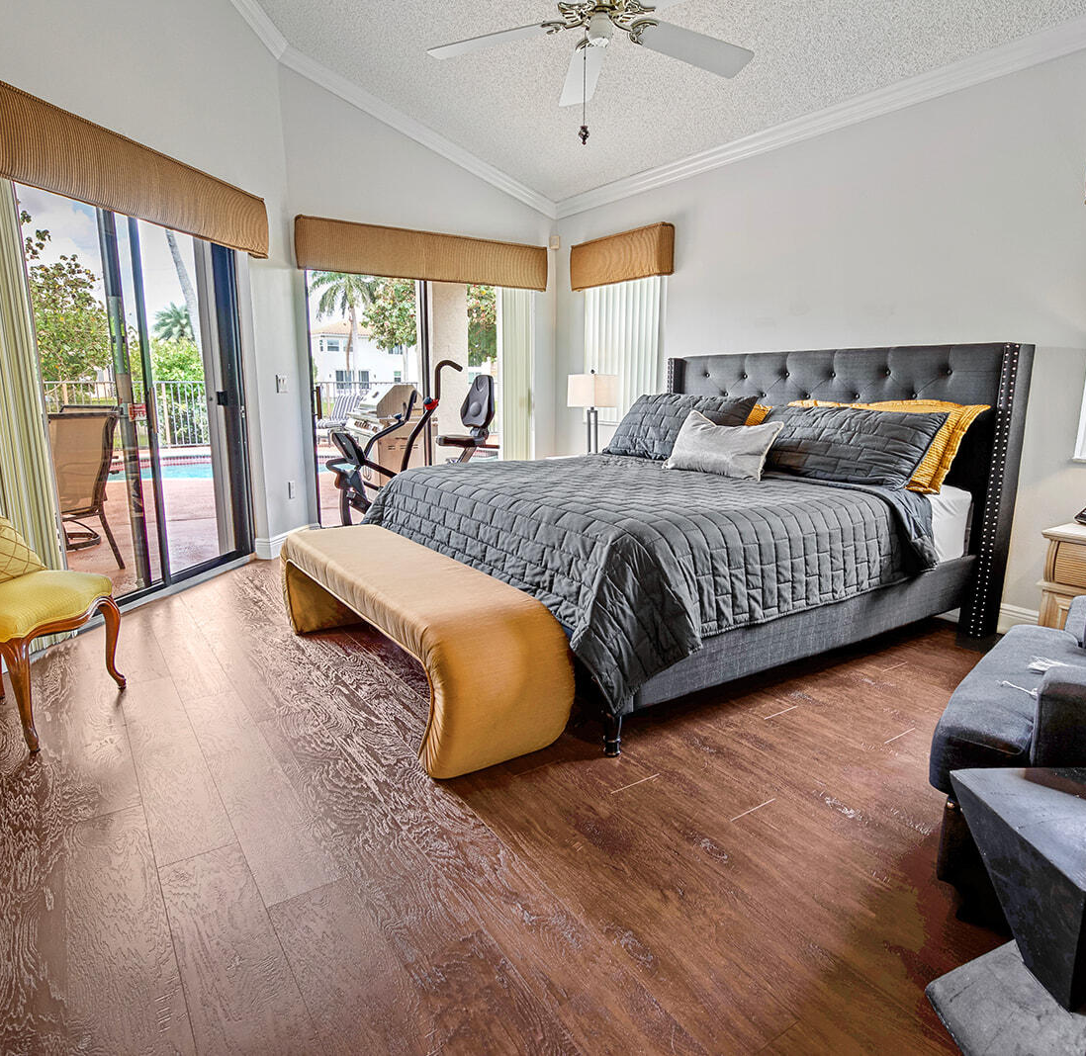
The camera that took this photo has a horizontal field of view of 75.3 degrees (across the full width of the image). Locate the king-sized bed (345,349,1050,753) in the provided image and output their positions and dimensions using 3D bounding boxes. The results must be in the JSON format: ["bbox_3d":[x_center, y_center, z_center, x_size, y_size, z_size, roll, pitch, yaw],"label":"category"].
[{"bbox_3d":[0.649,-0.170,3.421,2.326,1.392,2.075,-7,13,-35],"label":"king-sized bed"}]

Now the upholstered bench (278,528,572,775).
[{"bbox_3d":[-0.591,0.389,2.867,0.464,0.482,1.774,-7,13,-35],"label":"upholstered bench"}]

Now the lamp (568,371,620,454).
[{"bbox_3d":[0.395,-0.893,5.680,0.235,0.711,0.335,-7,13,-35],"label":"lamp"}]

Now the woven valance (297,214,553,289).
[{"bbox_3d":[-0.864,-2.088,5.474,2.008,0.342,0.135,-6,13,-31],"label":"woven valance"}]

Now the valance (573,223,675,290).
[{"bbox_3d":[0.587,-2.066,5.433,0.135,0.342,1.038,-7,13,-35],"label":"valance"}]

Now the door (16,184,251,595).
[{"bbox_3d":[-2.209,-0.621,3.921,0.082,2.033,1.739,3,11,12],"label":"door"}]

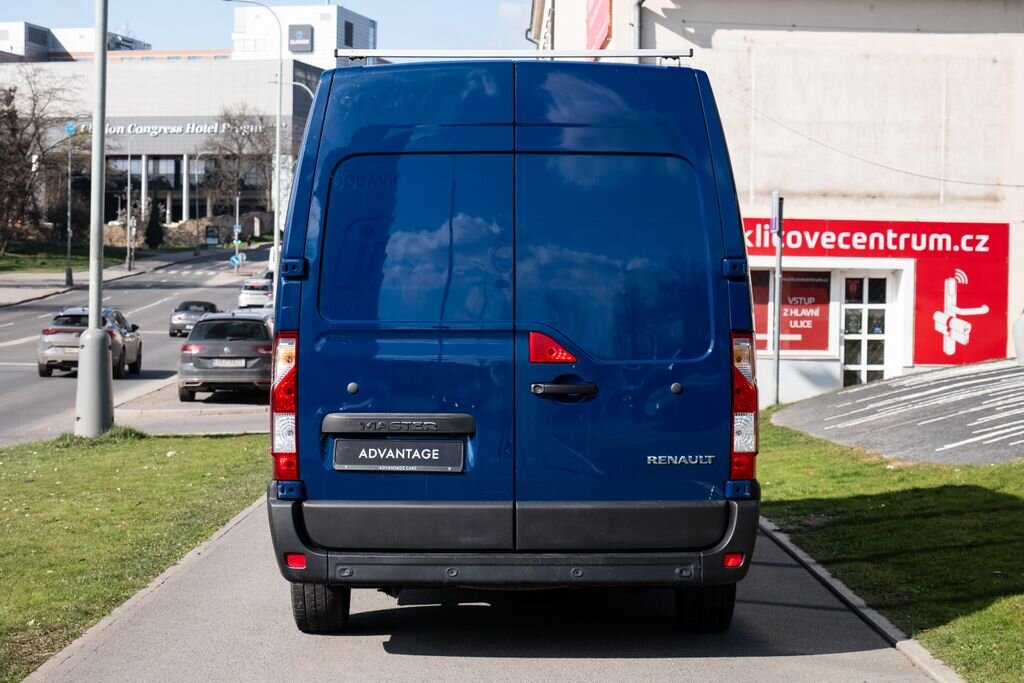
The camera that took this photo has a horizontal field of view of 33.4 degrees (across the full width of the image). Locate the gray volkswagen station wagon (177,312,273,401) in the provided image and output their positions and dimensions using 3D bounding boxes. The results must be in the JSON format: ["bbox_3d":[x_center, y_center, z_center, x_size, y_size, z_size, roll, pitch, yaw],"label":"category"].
[{"bbox_3d":[-4.530,0.225,30.000,1.840,1.520,4.650,1,1,2],"label":"gray volkswagen station wagon"}]

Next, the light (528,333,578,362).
[{"bbox_3d":[0.170,0.027,7.060,0.200,0.133,0.030,0,1,0],"label":"light"}]

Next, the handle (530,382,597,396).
[{"bbox_3d":[0.215,0.199,7.000,0.275,0.053,0.055,0,1,0],"label":"handle"}]

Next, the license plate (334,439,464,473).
[{"bbox_3d":[-0.463,0.468,7.000,0.530,0.130,0.020,0,1,0],"label":"license plate"}]

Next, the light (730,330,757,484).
[{"bbox_3d":[0.967,0.268,7.100,0.120,0.620,0.130,0,1,0],"label":"light"}]

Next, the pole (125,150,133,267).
[{"bbox_3d":[-26.254,-9.049,117.000,0.220,8.500,0.220,1,1,0],"label":"pole"}]

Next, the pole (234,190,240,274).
[{"bbox_3d":[-19.621,-7.791,122.000,0.200,5.700,0.200,1,1,0],"label":"pole"}]

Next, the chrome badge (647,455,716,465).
[{"bbox_3d":[0.698,0.488,7.030,0.283,0.037,0.012,0,1,0],"label":"chrome badge"}]

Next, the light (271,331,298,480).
[{"bbox_3d":[-0.946,0.266,7.100,0.120,0.620,0.130,0,1,0],"label":"light"}]

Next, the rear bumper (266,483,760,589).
[{"bbox_3d":[0.006,0.790,7.100,2.050,0.440,0.360,0,1,0],"label":"rear bumper"}]

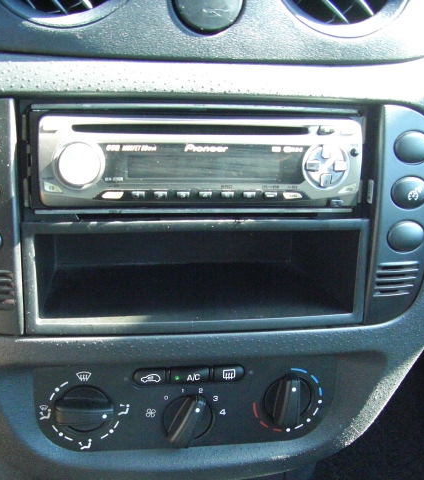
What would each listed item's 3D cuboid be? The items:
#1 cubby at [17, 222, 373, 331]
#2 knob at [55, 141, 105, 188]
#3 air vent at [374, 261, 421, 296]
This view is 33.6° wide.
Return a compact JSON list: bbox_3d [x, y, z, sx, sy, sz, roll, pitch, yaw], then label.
[{"bbox_3d":[-0.015,0.007,0.435,0.185,0.059,0.119,-1,12,-9],"label":"cubby"},{"bbox_3d":[-0.066,-0.037,0.350,0.025,0.024,0.012,-1,12,-9],"label":"knob"},{"bbox_3d":[0.104,0.022,0.396,0.028,0.019,0.007,-1,12,-9],"label":"air vent"}]

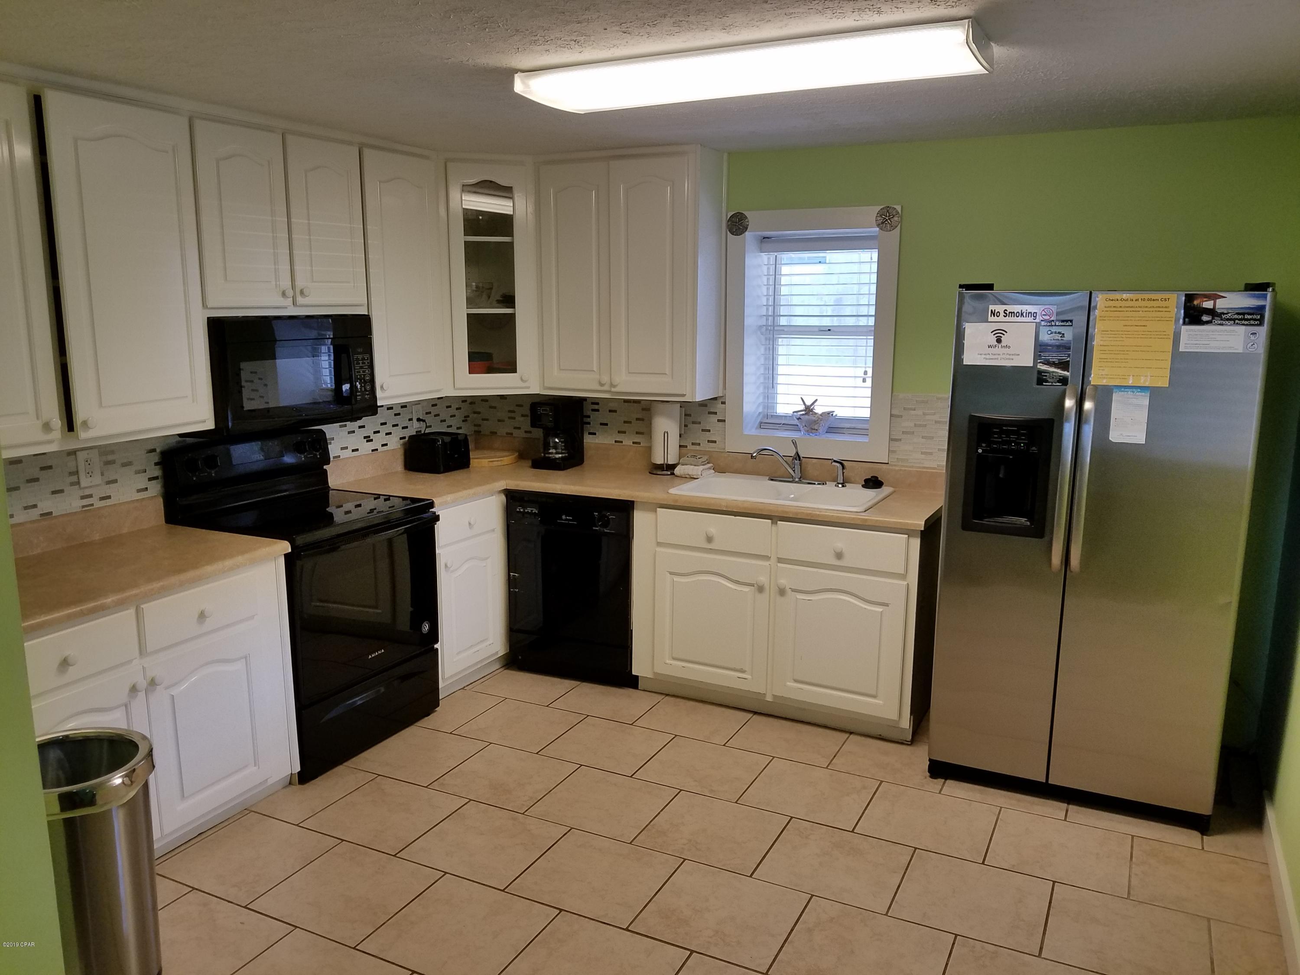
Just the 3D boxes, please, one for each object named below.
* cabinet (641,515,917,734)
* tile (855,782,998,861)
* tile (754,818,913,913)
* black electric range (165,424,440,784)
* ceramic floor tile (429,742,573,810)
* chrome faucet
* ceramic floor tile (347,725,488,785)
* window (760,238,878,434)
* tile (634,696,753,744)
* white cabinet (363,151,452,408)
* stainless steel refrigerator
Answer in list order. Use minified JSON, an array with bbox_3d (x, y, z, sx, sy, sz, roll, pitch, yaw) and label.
[{"bbox_3d":[0.590,0.472,4.205,1.200,0.835,0.575,5,12,26],"label":"cabinet"},{"bbox_3d":[0.933,1.118,3.278,0.405,0.012,0.395,5,12,26],"label":"tile"},{"bbox_3d":[0.577,1.171,3.040,0.405,0.010,0.391,6,12,26],"label":"tile"},{"bbox_3d":[-1.301,0.404,3.833,0.645,1.180,0.770,5,12,26],"label":"black electric range"},{"bbox_3d":[-0.525,1.064,3.579,0.405,0.010,0.391,6,12,26],"label":"ceramic floor tile"},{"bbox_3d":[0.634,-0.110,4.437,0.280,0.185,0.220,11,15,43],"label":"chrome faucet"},{"bbox_3d":[-0.892,1.027,3.750,0.404,0.010,0.386,5,12,26],"label":"ceramic floor tile"},{"bbox_3d":[0.769,-0.688,4.430,0.580,0.890,0.090,5,12,26],"label":"window"},{"bbox_3d":[0.195,0.967,4.075,0.404,0.010,0.377,5,12,26],"label":"tile"},{"bbox_3d":[-1.154,-0.884,4.155,0.310,1.010,0.460,5,12,26],"label":"white cabinet"},{"bbox_3d":[1.626,0.179,3.614,0.908,1.775,0.850,5,12,26],"label":"stainless steel refrigerator"}]

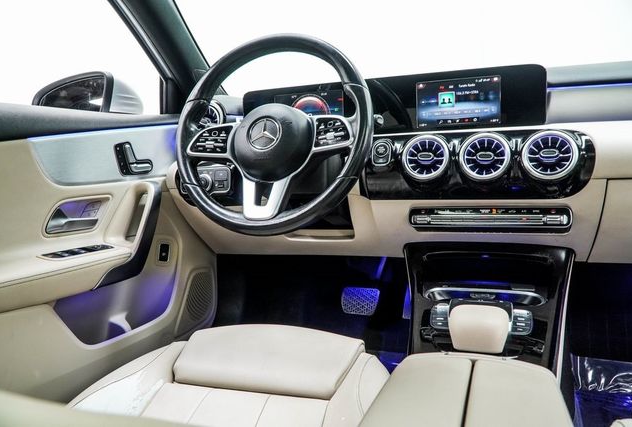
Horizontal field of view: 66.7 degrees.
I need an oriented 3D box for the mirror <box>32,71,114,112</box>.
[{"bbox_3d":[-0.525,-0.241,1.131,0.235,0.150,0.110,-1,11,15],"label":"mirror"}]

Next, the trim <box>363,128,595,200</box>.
[{"bbox_3d":[0.290,-0.091,0.906,0.410,0.130,0.060,0,7,20],"label":"trim"}]

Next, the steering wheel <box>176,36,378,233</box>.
[{"bbox_3d":[-0.078,-0.143,0.863,0.370,0.370,0.095,0,-8,18],"label":"steering wheel"}]

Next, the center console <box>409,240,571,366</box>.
[{"bbox_3d":[0.280,0.155,0.783,0.260,0.210,0.290,0,1,19],"label":"center console"}]

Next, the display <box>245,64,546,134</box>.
[{"bbox_3d":[0.132,-0.214,0.991,0.630,0.122,0.040,0,1,20],"label":"display"}]

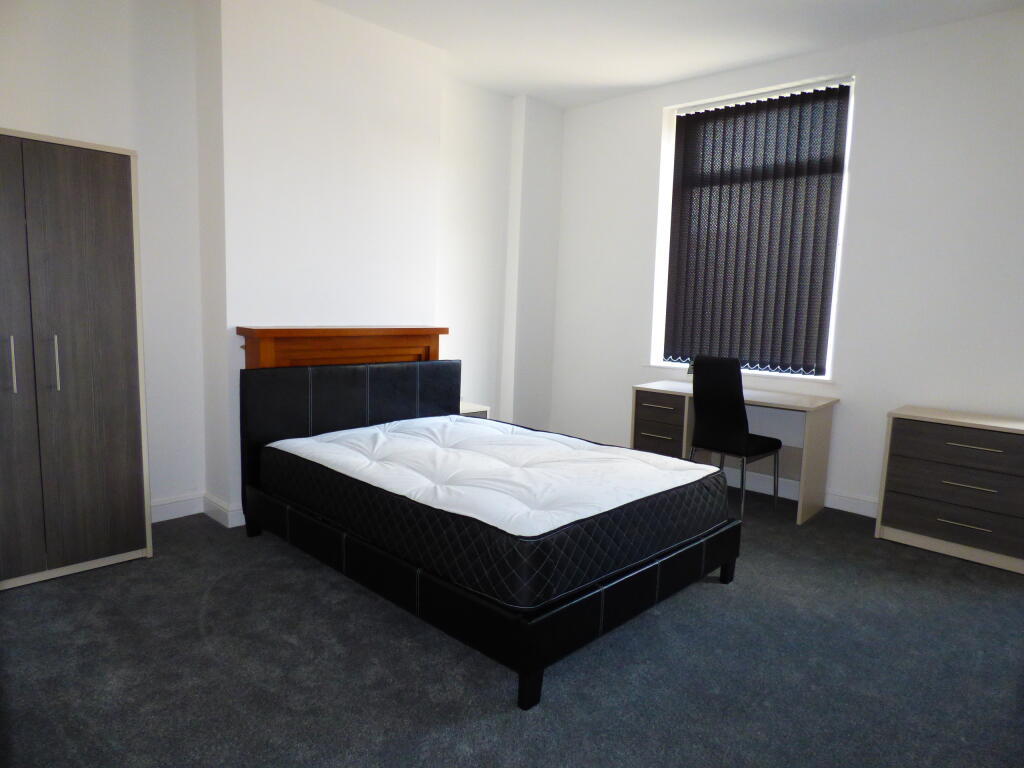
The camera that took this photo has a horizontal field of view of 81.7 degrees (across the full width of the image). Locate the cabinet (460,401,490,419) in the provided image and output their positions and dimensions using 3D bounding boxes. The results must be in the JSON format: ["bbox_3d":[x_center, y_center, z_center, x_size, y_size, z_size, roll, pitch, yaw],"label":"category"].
[{"bbox_3d":[-0.462,0.438,4.647,0.390,0.525,0.420,8,8,44],"label":"cabinet"}]

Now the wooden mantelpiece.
[{"bbox_3d":[-1.012,0.206,3.864,0.220,1.120,1.360,8,8,44],"label":"wooden mantelpiece"}]

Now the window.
[{"bbox_3d":[1.751,-1.094,4.428,1.262,1.979,0.080,7,8,44],"label":"window"}]

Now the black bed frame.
[{"bbox_3d":[-0.188,0.428,3.008,2.142,0.904,1.466,8,8,44],"label":"black bed frame"}]

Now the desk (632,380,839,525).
[{"bbox_3d":[1.532,0.433,4.235,0.512,0.732,1.280,-4,8,-44],"label":"desk"}]

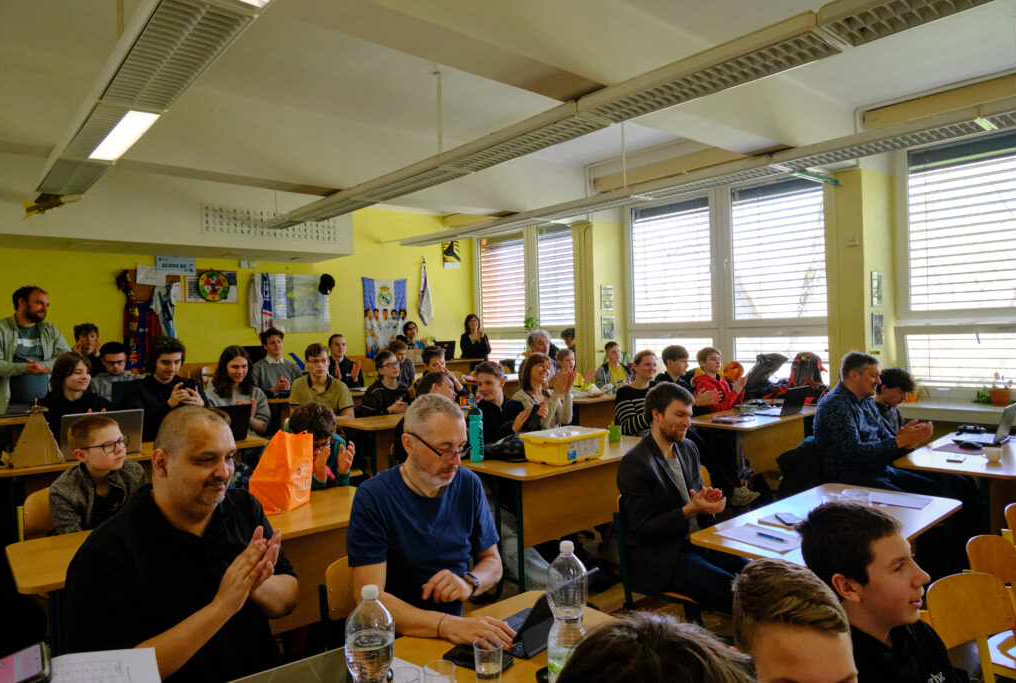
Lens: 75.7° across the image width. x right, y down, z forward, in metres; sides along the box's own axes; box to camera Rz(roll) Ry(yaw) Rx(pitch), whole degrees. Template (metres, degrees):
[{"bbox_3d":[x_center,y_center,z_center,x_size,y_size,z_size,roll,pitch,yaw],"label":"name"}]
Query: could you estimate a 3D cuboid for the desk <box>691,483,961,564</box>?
[{"bbox_3d":[1.401,1.125,2.753,1.280,0.760,0.610,-2,0,-42],"label":"desk"}]

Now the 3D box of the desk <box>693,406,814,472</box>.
[{"bbox_3d":[1.891,0.971,5.073,1.280,0.760,0.610,-2,0,-42],"label":"desk"}]

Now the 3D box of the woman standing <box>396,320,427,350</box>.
[{"bbox_3d":[-1.225,0.489,8.397,0.480,1.500,0.400,-2,0,-42],"label":"woman standing"}]

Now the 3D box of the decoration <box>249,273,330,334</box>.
[{"bbox_3d":[-2.750,-0.477,8.320,1.057,0.767,0.050,-2,1,-41],"label":"decoration"}]

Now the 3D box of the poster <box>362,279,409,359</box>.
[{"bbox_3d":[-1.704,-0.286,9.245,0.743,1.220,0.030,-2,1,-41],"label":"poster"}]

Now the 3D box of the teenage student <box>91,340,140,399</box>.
[{"bbox_3d":[-3.030,0.641,5.074,0.500,1.250,0.700,-2,1,-41],"label":"teenage student"}]

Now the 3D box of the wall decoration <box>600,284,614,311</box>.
[{"bbox_3d":[1.237,-0.536,8.046,0.220,0.300,0.020,-2,1,-41],"label":"wall decoration"}]

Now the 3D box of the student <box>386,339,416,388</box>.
[{"bbox_3d":[-1.067,0.580,7.012,0.460,1.230,0.700,-2,0,-42],"label":"student"}]

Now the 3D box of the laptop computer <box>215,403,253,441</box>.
[{"bbox_3d":[-1.721,0.490,3.816,0.340,0.200,0.310,-2,1,-41],"label":"laptop computer"}]

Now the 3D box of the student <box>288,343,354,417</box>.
[{"bbox_3d":[-1.300,0.666,4.746,0.500,1.321,0.700,-2,0,-37],"label":"student"}]

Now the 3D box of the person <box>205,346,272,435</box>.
[{"bbox_3d":[-1.738,0.682,4.299,0.460,1.290,0.660,-2,0,-37],"label":"person"}]

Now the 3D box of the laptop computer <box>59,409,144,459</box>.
[{"bbox_3d":[-2.079,0.469,3.319,0.335,0.225,0.240,-2,0,-42],"label":"laptop computer"}]

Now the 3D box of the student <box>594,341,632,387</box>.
[{"bbox_3d":[1.116,0.615,6.701,0.470,1.240,0.650,-2,0,-42],"label":"student"}]

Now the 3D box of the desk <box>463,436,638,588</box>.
[{"bbox_3d":[0.393,1.004,3.704,1.290,0.750,0.590,-2,1,-41],"label":"desk"}]

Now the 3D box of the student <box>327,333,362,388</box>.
[{"bbox_3d":[-1.581,0.564,6.557,0.480,1.294,0.680,-2,0,-42],"label":"student"}]

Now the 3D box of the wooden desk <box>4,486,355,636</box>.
[{"bbox_3d":[-1.041,1.058,2.439,1.274,0.760,0.569,-2,0,-42],"label":"wooden desk"}]

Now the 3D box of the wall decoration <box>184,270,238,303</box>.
[{"bbox_3d":[-3.413,-0.631,7.553,0.600,0.390,0.050,-2,0,-42],"label":"wall decoration"}]

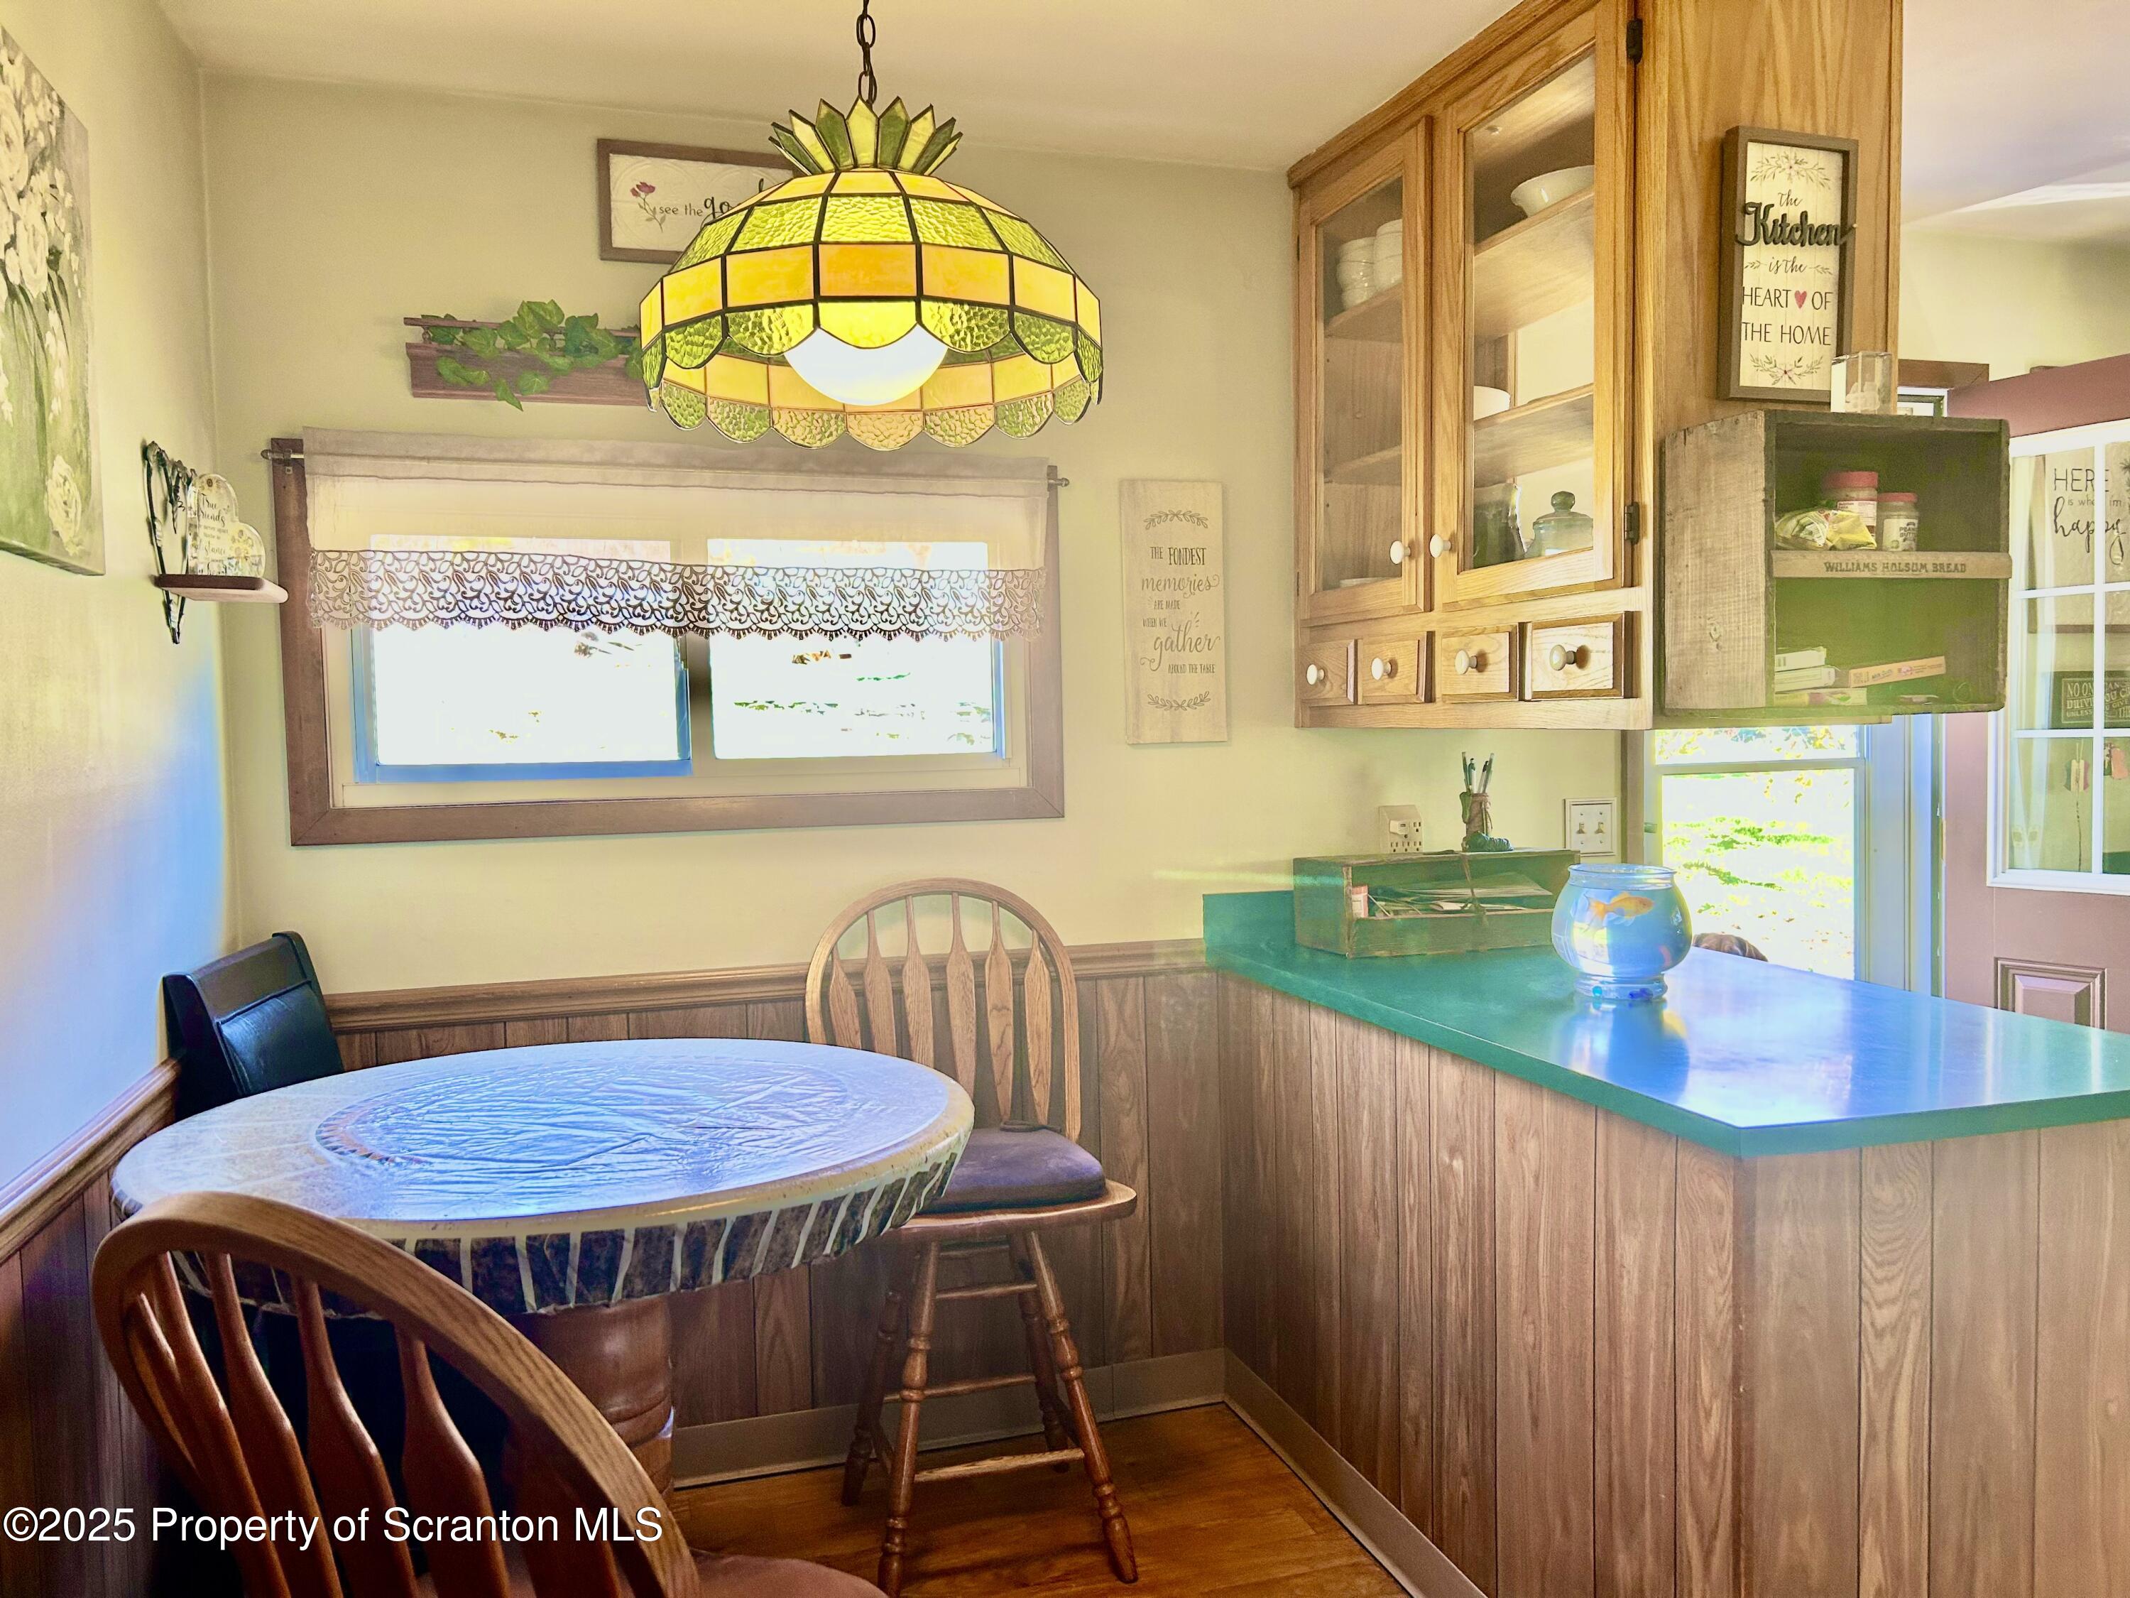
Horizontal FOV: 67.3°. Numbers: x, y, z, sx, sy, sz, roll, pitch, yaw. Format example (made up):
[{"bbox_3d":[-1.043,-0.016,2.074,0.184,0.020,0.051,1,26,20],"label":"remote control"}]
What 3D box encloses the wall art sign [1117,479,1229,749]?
[{"bbox_3d":[0.213,-0.357,3.074,0.207,0.498,0.018,-2,3,-18],"label":"wall art sign"}]

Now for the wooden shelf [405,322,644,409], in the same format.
[{"bbox_3d":[-0.674,-0.728,2.722,0.820,0.117,0.110,-2,3,-18],"label":"wooden shelf"}]

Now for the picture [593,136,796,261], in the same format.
[{"bbox_3d":[-0.625,-1.016,2.770,0.347,0.206,0.022,-2,3,-18],"label":"picture"}]

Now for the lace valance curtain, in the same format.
[{"bbox_3d":[-0.620,-0.438,2.737,1.235,0.325,0.070,-2,3,-18],"label":"lace valance curtain"}]

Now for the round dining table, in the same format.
[{"bbox_3d":[-0.565,0.825,1.882,0.930,0.907,0.930,-1,3,0],"label":"round dining table"}]

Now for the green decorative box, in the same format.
[{"bbox_3d":[0.721,0.195,3.098,0.505,0.172,0.207,-2,3,-19],"label":"green decorative box"}]

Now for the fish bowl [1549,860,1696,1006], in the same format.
[{"bbox_3d":[0.878,0.208,2.522,0.210,0.197,0.210,-1,3,0],"label":"fish bowl"}]

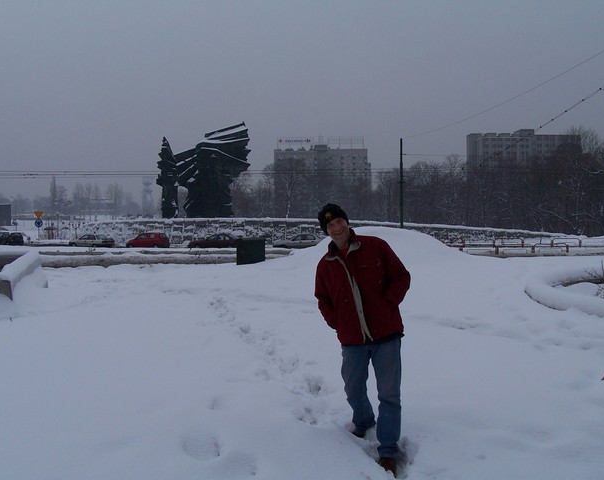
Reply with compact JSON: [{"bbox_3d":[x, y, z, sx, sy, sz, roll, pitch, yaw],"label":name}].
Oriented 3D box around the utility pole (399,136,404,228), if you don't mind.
[{"bbox_3d":[8.020,-3.624,52.000,0.270,9.000,0.270,0,1,0],"label":"utility pole"}]

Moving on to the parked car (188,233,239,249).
[{"bbox_3d":[-6.946,0.200,53.000,4.400,1.400,1.700,0,1,0],"label":"parked car"}]

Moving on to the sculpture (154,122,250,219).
[{"bbox_3d":[-15.222,-10.586,100.000,14.500,15.300,11.000,0,1,0],"label":"sculpture"}]

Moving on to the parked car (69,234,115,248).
[{"bbox_3d":[-21.576,0.159,66.648,4.400,1.410,1.680,0,1,20],"label":"parked car"}]

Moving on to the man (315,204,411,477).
[{"bbox_3d":[0.405,0.620,4.300,0.630,1.730,0.580,0,1,12],"label":"man"}]

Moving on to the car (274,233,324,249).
[{"bbox_3d":[-0.172,0.245,51.500,4.250,1.430,1.680,0,1,-2],"label":"car"}]

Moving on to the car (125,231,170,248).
[{"bbox_3d":[-14.741,0.014,62.170,3.750,1.430,1.640,0,1,6],"label":"car"}]

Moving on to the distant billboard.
[{"bbox_3d":[-3.616,-48.968,325.000,18.000,6.000,0.600,0,1,0],"label":"distant billboard"}]

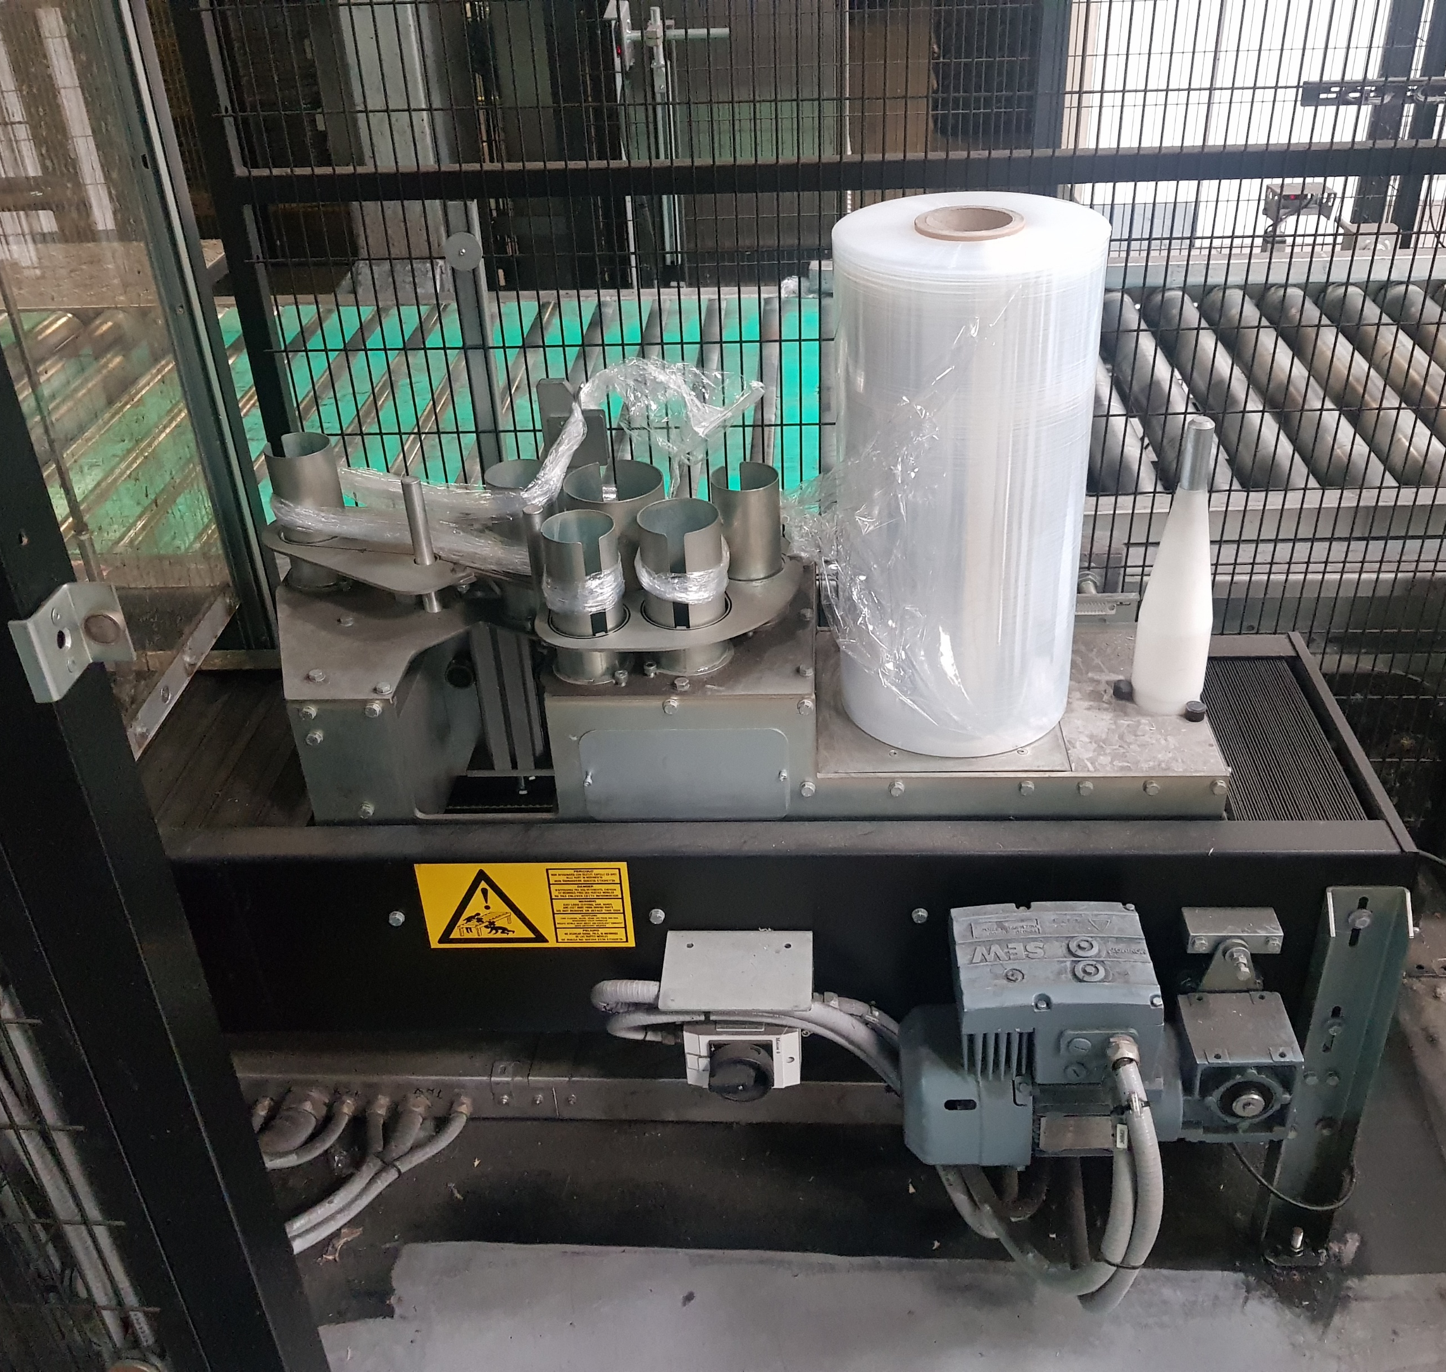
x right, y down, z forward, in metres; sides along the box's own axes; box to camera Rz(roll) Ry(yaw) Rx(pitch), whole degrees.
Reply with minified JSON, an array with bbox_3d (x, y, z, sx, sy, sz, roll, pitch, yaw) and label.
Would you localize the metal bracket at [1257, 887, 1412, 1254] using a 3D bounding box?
[{"bbox_3d":[0.640,0.428,1.452,0.073,0.520,0.045,0,31,5],"label":"metal bracket"}]

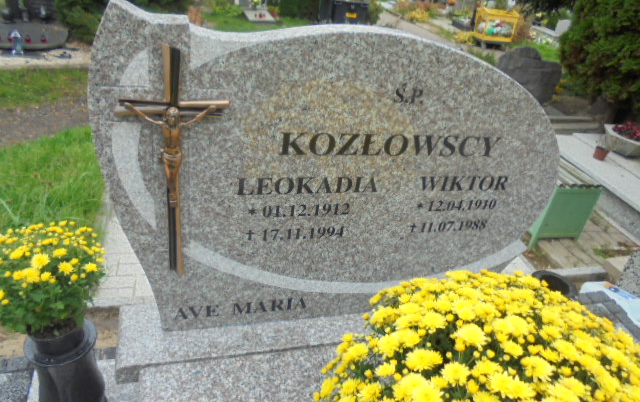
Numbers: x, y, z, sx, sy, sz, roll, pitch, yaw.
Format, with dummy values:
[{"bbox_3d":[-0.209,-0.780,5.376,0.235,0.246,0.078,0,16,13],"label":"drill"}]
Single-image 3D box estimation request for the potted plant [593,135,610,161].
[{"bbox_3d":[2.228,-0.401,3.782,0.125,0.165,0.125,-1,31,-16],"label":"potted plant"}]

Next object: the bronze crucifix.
[{"bbox_3d":[-0.350,-0.057,1.168,0.247,0.620,0.070,-1,31,-16],"label":"bronze crucifix"}]

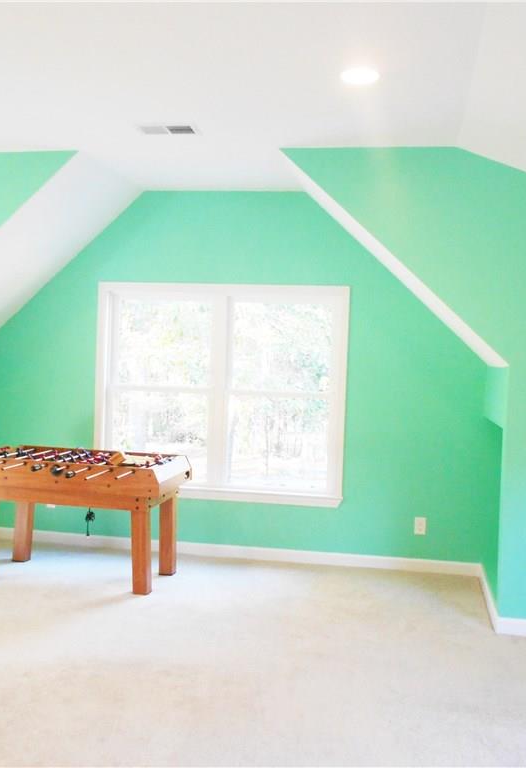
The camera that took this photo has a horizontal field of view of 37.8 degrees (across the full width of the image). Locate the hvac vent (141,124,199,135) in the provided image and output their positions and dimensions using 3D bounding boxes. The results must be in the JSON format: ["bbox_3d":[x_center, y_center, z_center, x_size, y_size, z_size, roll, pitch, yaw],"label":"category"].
[{"bbox_3d":[-0.464,-1.237,3.766,0.285,0.020,0.160,2,2,11],"label":"hvac vent"}]

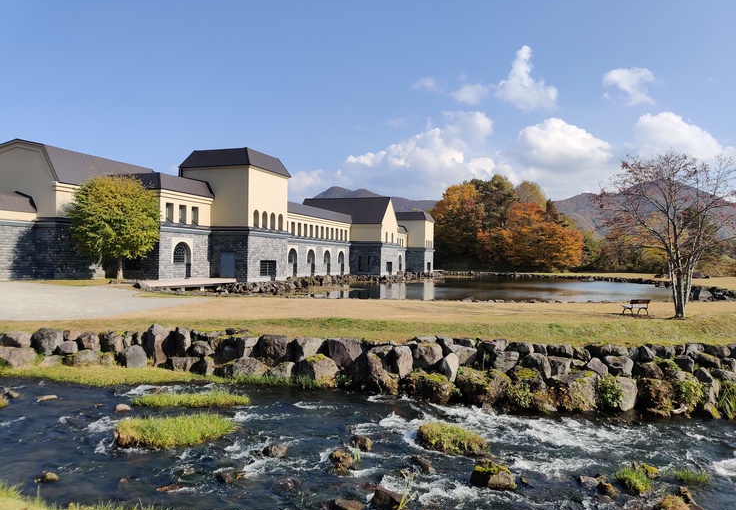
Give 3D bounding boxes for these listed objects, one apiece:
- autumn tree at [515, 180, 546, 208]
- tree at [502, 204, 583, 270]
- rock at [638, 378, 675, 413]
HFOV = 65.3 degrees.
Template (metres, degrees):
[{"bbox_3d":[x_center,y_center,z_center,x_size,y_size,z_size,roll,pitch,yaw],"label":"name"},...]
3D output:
[{"bbox_3d":[40.537,-7.577,145.000,9.500,22.500,9.500,0,-1,0],"label":"autumn tree"},{"bbox_3d":[36.474,-3.971,120.000,17.500,14.300,15.000,0,-1,0],"label":"tree"},{"bbox_3d":[8.794,4.283,17.500,1.100,1.100,0.950,0,-1,6],"label":"rock"}]

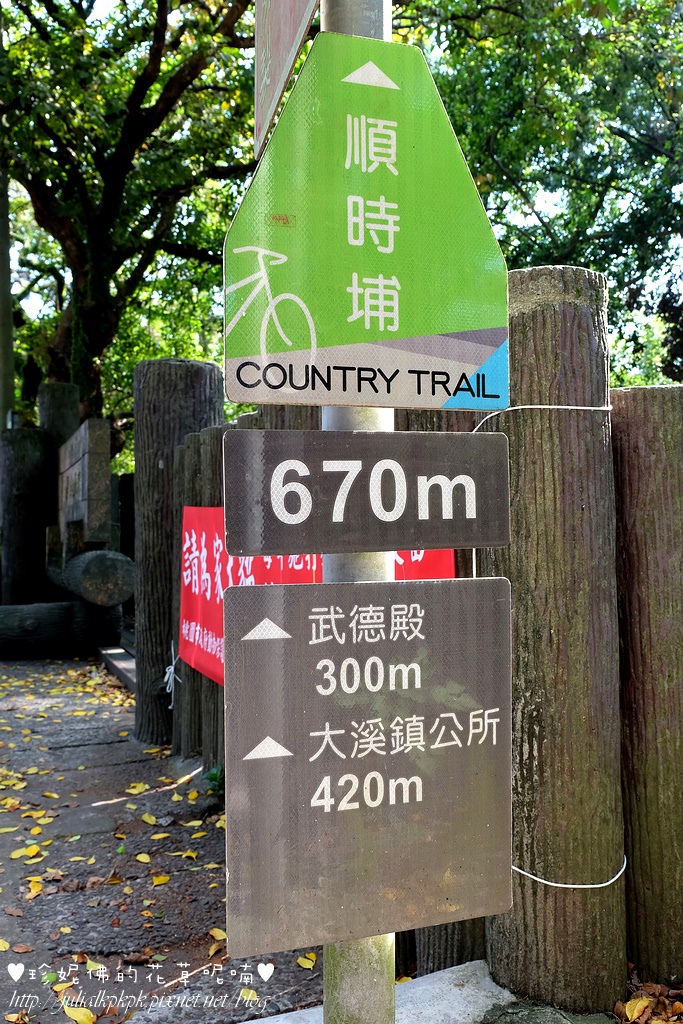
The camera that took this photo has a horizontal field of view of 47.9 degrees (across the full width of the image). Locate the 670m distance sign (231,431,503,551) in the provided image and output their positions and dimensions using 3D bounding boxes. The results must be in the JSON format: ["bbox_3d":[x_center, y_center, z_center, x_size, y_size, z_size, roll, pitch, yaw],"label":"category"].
[{"bbox_3d":[0.039,-0.025,0.942,0.360,0.146,0.015,0,1,-13],"label":"670m distance sign"}]

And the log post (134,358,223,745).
[{"bbox_3d":[-0.728,0.165,3.430,0.380,1.640,0.380,0,1,0],"label":"log post"}]

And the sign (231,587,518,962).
[{"bbox_3d":[0.042,0.299,0.935,0.360,0.430,0.015,0,1,-14],"label":"sign"}]

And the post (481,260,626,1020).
[{"bbox_3d":[0.464,0.259,1.715,0.300,1.520,0.300,0,1,0],"label":"post"}]

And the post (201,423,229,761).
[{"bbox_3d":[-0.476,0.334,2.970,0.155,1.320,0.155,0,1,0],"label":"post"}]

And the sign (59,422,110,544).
[{"bbox_3d":[-1.952,-0.194,5.783,0.150,0.820,1.669,-1,1,-26],"label":"sign"}]

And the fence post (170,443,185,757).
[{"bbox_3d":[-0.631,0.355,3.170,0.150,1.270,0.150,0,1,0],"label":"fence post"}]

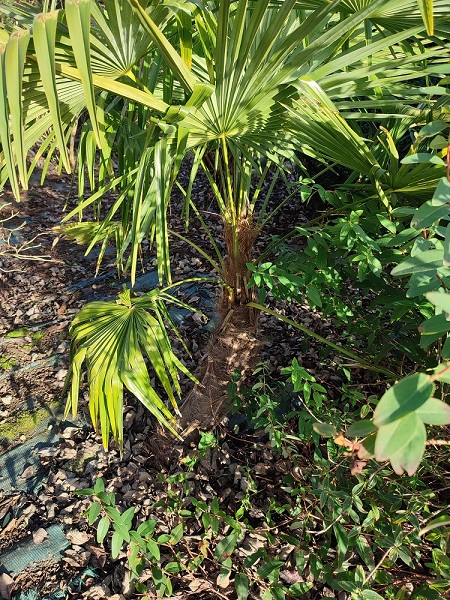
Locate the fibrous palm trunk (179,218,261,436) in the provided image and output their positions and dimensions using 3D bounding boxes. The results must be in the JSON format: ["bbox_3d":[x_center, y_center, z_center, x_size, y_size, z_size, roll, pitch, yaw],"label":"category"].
[{"bbox_3d":[-0.021,0.097,1.420,0.200,0.740,0.200,7,30,-5],"label":"fibrous palm trunk"}]

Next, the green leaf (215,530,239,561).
[{"bbox_3d":[0.007,0.640,1.130,0.046,0.015,0.090,33,58,24],"label":"green leaf"}]

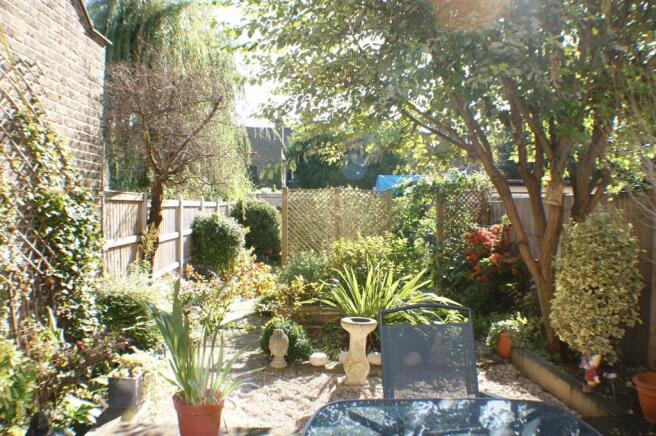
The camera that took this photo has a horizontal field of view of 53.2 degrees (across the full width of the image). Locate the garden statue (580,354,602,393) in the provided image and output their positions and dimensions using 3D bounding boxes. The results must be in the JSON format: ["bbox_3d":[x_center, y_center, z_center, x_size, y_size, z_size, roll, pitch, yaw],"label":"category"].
[{"bbox_3d":[2.091,1.234,5.200,0.170,0.300,0.150,0,0,-27],"label":"garden statue"}]

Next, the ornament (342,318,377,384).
[{"bbox_3d":[0.288,1.250,6.180,0.340,0.600,0.340,0,0,0],"label":"ornament"}]

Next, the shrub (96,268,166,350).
[{"bbox_3d":[-2.144,1.015,7.150,0.770,0.920,0.720,0,0,0],"label":"shrub"}]

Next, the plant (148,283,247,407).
[{"bbox_3d":[-0.889,0.865,4.500,0.680,0.870,0.580,0,0,0],"label":"plant"}]

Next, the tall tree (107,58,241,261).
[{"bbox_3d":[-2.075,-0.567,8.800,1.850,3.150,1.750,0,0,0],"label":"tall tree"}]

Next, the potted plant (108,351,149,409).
[{"bbox_3d":[-1.583,1.282,5.200,0.320,0.460,0.300,0,0,0],"label":"potted plant"}]

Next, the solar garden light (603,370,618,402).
[{"bbox_3d":[2.190,1.306,5.080,0.125,0.250,0.110,0,0,0],"label":"solar garden light"}]

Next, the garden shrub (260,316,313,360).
[{"bbox_3d":[-0.443,1.298,7.000,0.550,0.500,0.530,0,0,0],"label":"garden shrub"}]

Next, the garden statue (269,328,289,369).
[{"bbox_3d":[-0.508,1.338,6.720,0.205,0.410,0.200,0,0,-3],"label":"garden statue"}]

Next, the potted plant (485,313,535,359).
[{"bbox_3d":[1.994,1.297,7.200,0.530,0.510,0.450,0,0,0],"label":"potted plant"}]

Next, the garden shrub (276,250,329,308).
[{"bbox_3d":[-0.350,0.858,9.000,0.740,0.840,0.680,0,0,0],"label":"garden shrub"}]

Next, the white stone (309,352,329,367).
[{"bbox_3d":[-0.086,1.317,6.100,0.180,0.125,0.150,1,1,0],"label":"white stone"}]

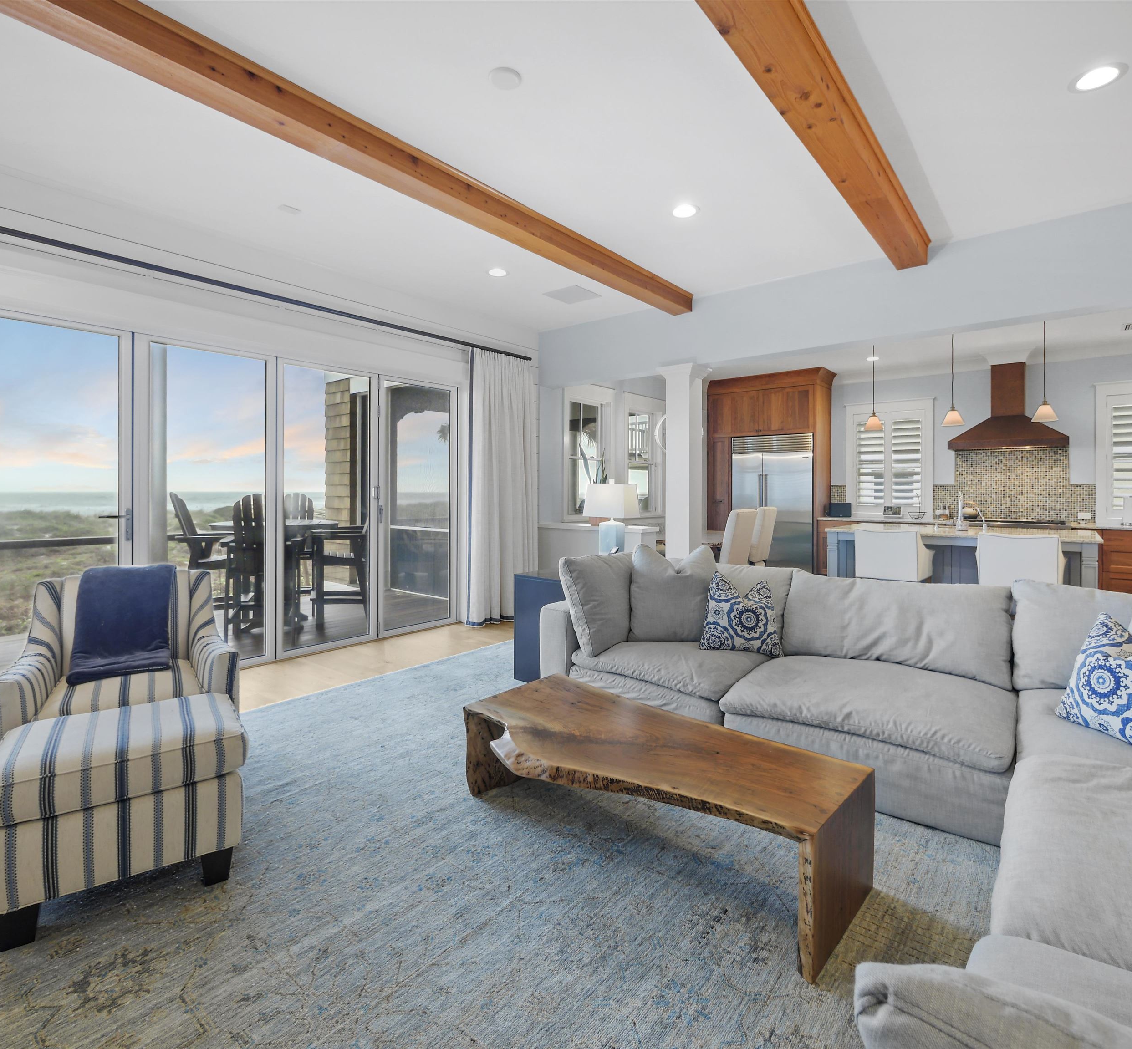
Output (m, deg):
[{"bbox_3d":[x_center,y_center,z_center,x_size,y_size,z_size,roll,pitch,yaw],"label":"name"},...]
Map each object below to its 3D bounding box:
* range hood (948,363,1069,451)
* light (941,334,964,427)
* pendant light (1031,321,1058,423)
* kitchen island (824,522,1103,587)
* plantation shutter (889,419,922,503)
[{"bbox_3d":[5.652,-1.511,7.247,1.215,1.082,0.606,1,2,38],"label":"range hood"},{"bbox_3d":[4.183,-1.548,6.105,0.245,0.989,0.245,1,2,38],"label":"light"},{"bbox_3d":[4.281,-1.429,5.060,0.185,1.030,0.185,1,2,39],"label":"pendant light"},{"bbox_3d":[4.178,0.536,6.024,2.209,0.941,1.491,1,2,38],"label":"kitchen island"},{"bbox_3d":[4.878,-0.906,8.107,0.432,1.257,0.060,1,2,38],"label":"plantation shutter"}]

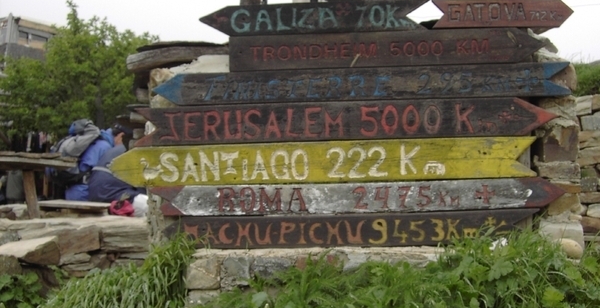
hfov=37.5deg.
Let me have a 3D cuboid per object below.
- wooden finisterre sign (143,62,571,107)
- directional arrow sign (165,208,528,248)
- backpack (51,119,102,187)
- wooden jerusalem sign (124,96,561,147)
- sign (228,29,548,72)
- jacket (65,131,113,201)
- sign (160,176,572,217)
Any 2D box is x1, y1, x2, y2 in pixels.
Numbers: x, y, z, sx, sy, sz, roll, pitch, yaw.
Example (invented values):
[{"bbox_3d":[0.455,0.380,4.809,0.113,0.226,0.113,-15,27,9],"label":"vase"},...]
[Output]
[{"bbox_3d":[0.315,-0.356,4.522,2.136,0.166,0.040,-2,0,-2],"label":"wooden finisterre sign"},{"bbox_3d":[0.263,0.384,4.520,1.921,0.158,0.040,-1,0,-2],"label":"directional arrow sign"},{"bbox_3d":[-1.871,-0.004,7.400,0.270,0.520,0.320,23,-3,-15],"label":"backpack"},{"bbox_3d":[0.238,-0.164,4.519,2.155,0.191,0.040,-2,0,-2],"label":"wooden jerusalem sign"},{"bbox_3d":[0.448,-0.530,4.528,1.613,0.176,0.040,-2,0,-3],"label":"sign"},{"bbox_3d":[-1.754,0.105,7.400,0.450,0.600,0.480,-1,0,-12],"label":"jacket"},{"bbox_3d":[0.299,0.217,4.522,2.105,0.153,0.040,-1,0,-2],"label":"sign"}]

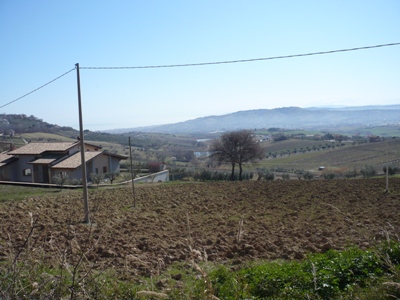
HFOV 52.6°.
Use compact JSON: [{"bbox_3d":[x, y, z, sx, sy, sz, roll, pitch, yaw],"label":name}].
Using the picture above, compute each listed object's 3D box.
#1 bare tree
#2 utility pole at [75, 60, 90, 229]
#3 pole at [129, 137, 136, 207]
[{"bbox_3d":[7.203,1.077,77.672,10.320,9.630,9.490,-1,4,0],"label":"bare tree"},{"bbox_3d":[-5.444,-0.244,18.746,0.230,7.460,0.220,-2,4,0],"label":"utility pole"},{"bbox_3d":[-5.317,1.727,31.813,0.140,5.510,0.140,-4,4,0],"label":"pole"}]

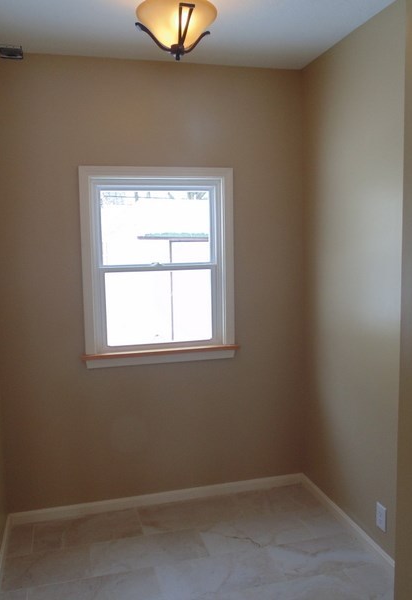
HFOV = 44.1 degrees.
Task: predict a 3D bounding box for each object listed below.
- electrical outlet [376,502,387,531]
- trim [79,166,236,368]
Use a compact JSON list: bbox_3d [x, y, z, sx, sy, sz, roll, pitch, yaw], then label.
[{"bbox_3d":[0.874,1.088,2.544,0.010,0.124,0.074,-3,6,-15],"label":"electrical outlet"},{"bbox_3d":[-0.263,-0.195,3.019,0.930,1.150,0.070,-3,6,-15],"label":"trim"}]

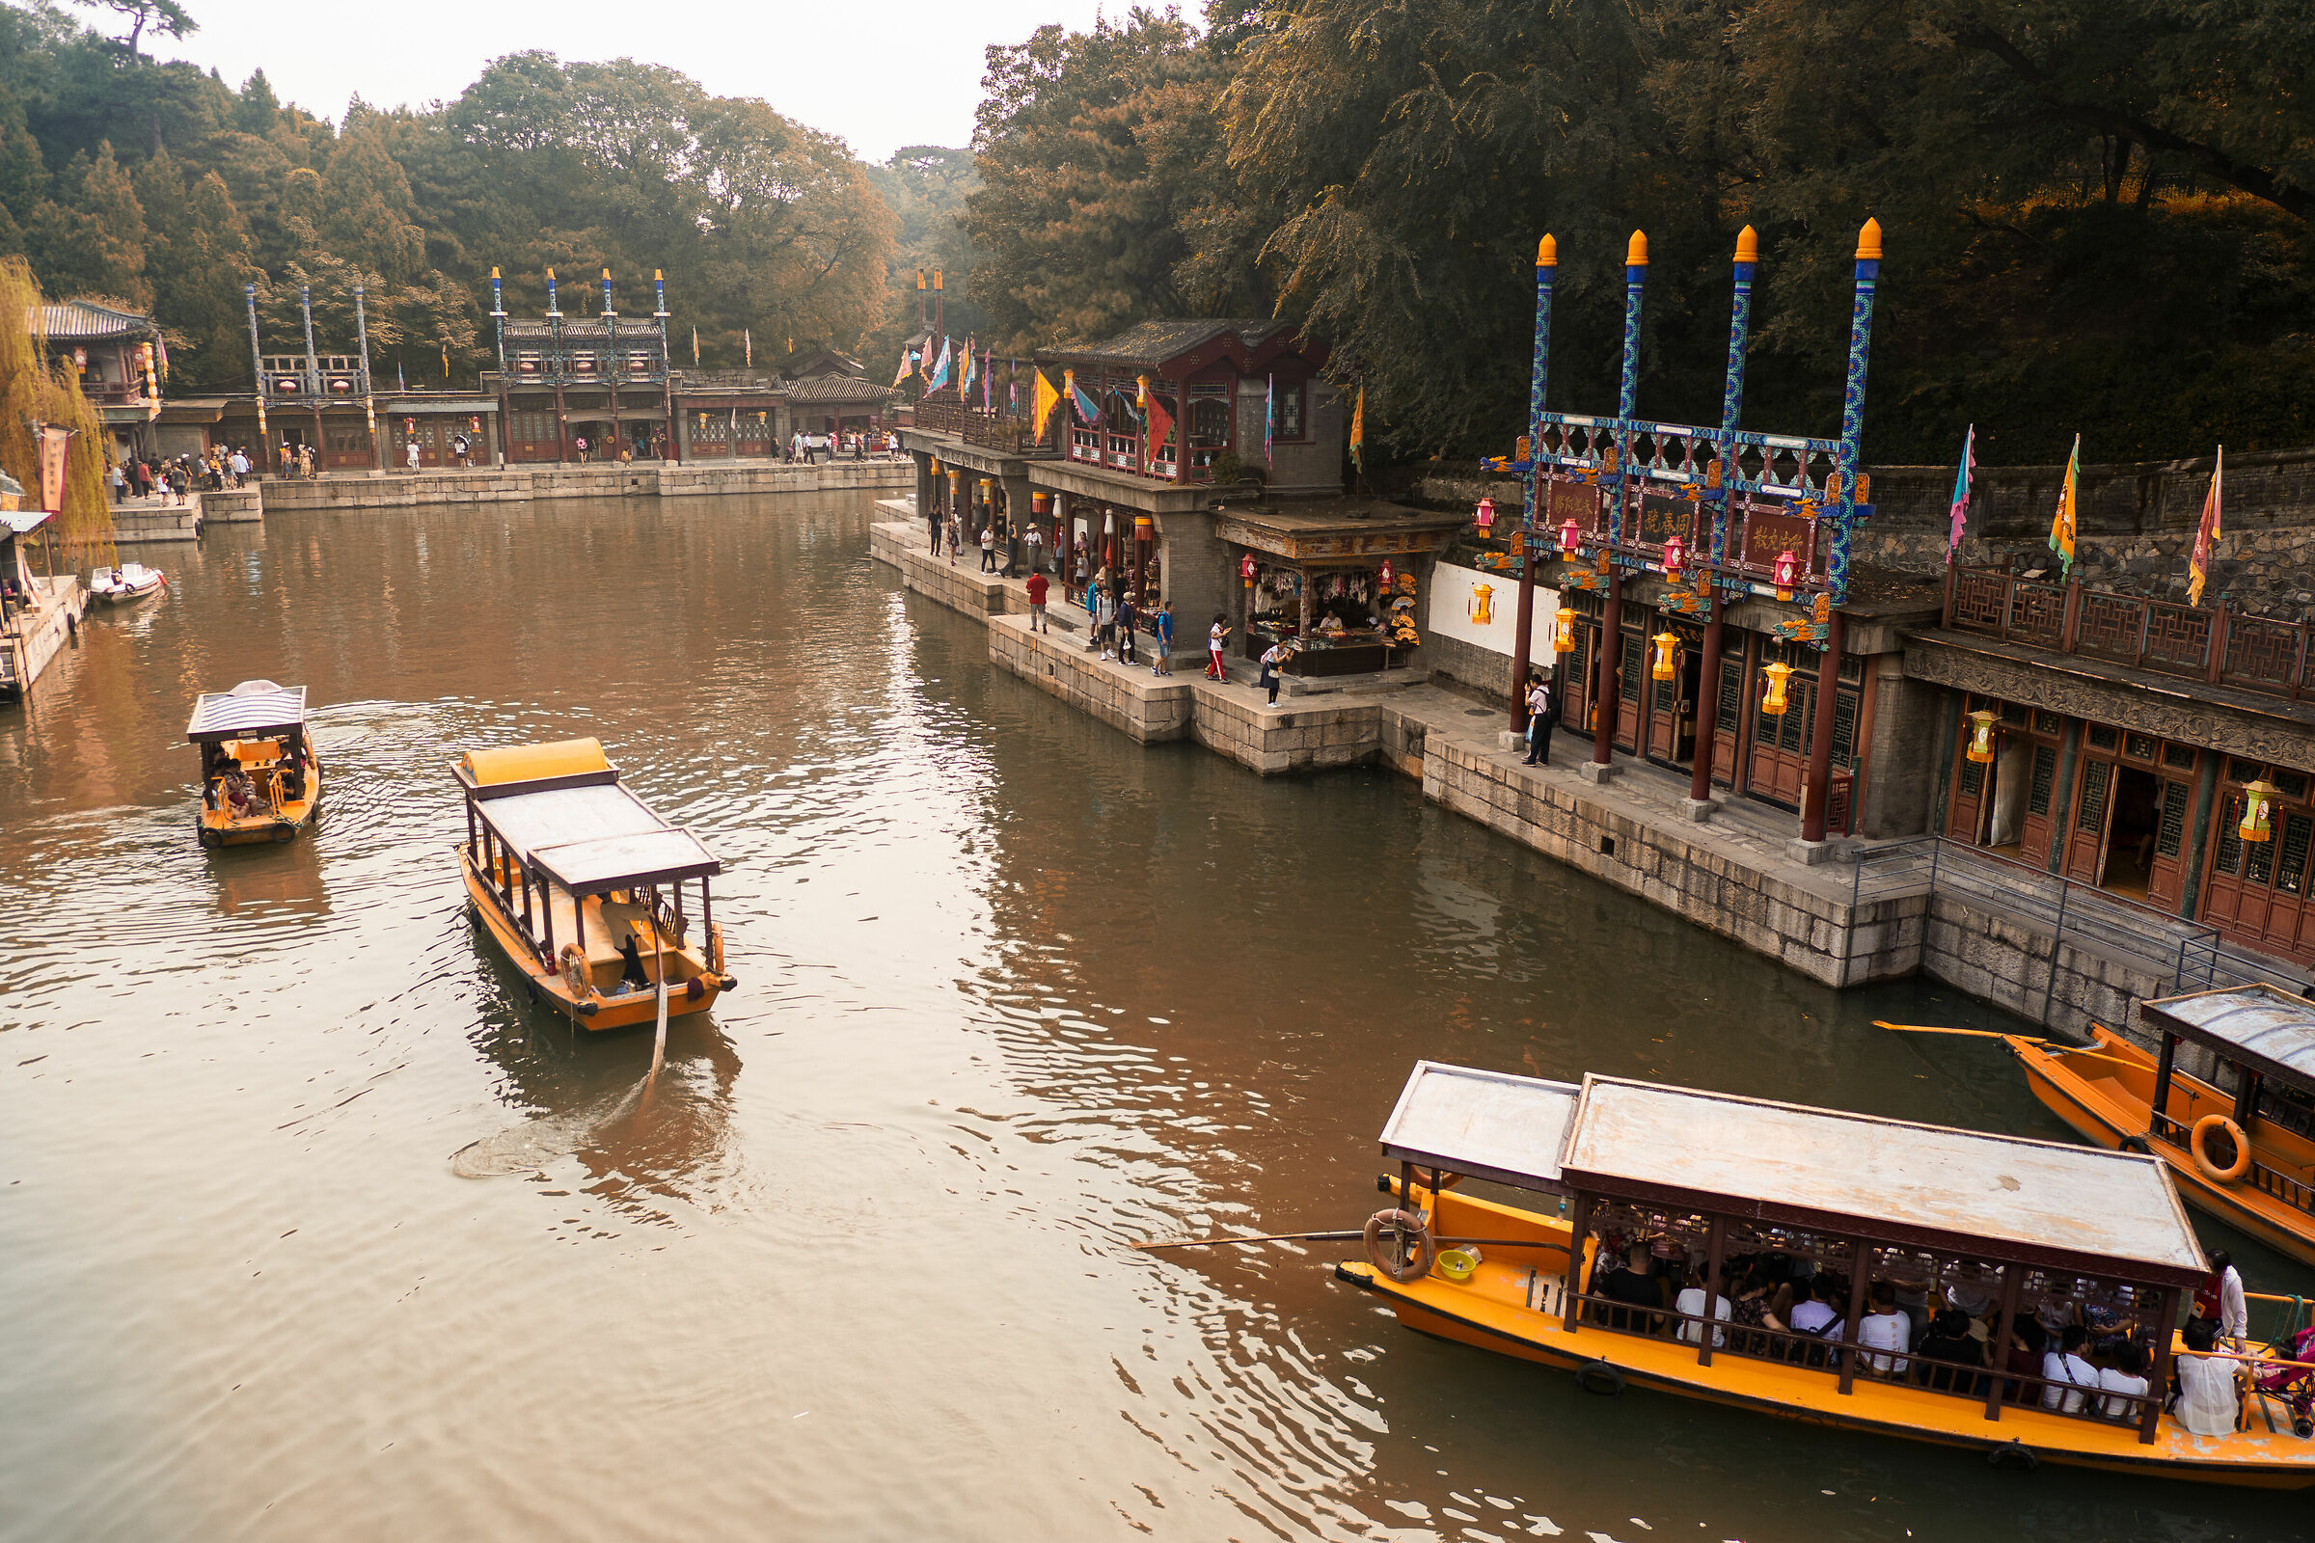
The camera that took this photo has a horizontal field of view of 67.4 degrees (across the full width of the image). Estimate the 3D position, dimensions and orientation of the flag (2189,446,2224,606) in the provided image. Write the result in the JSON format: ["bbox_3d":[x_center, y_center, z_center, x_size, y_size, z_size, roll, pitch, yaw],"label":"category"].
[{"bbox_3d":[13.961,-3.239,23.015,0.220,2.120,0.500,-6,16,-24],"label":"flag"}]

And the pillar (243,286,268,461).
[{"bbox_3d":[-44.436,-19.277,86.008,0.477,9.311,0.477,-8,17,-29],"label":"pillar"}]

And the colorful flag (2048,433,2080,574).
[{"bbox_3d":[13.063,-3.772,24.891,0.220,2.100,0.500,-6,16,-24],"label":"colorful flag"}]

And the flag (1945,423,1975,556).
[{"bbox_3d":[12.265,-4.240,26.558,0.200,2.140,0.480,-6,16,-24],"label":"flag"}]

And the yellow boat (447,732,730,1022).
[{"bbox_3d":[-8.931,1.463,26.597,2.150,2.750,8.700,-9,17,-31],"label":"yellow boat"}]

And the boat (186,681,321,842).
[{"bbox_3d":[-17.805,-0.533,34.535,2.050,2.500,6.900,-6,16,-24],"label":"boat"}]

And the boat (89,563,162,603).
[{"bbox_3d":[-35.110,-6.623,59.170,1.274,1.323,3.234,2,15,8],"label":"boat"}]

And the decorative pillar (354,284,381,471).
[{"bbox_3d":[-40.089,-19.752,87.953,0.477,9.278,0.477,-8,17,-29],"label":"decorative pillar"}]

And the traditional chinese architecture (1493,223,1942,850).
[{"bbox_3d":[9.523,-4.335,30.161,3.300,9.650,9.370,-6,16,-22],"label":"traditional chinese architecture"}]

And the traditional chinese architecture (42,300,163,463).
[{"bbox_3d":[-50.147,-17.577,81.278,6.144,8.256,4.800,-2,15,-8],"label":"traditional chinese architecture"}]

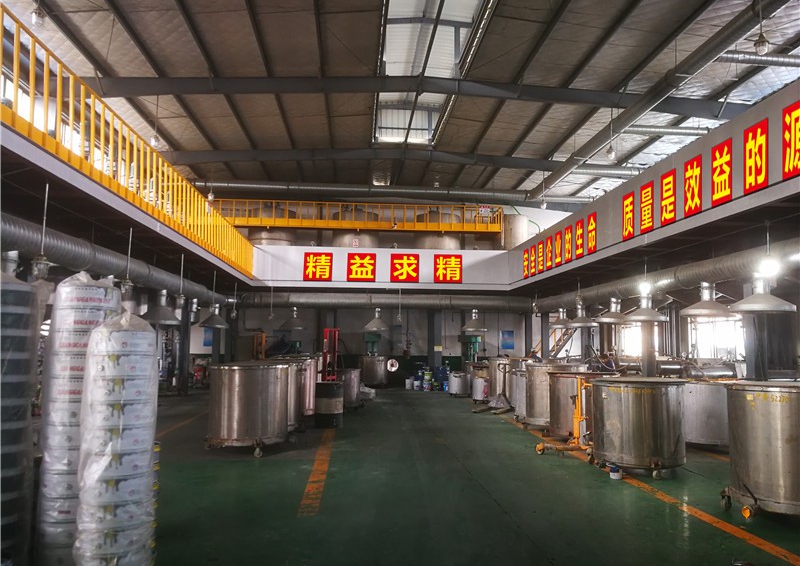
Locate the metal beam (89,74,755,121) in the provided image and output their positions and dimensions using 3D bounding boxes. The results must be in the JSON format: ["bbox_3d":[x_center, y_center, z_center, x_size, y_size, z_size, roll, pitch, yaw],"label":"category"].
[{"bbox_3d":[0.749,-5.318,17.486,19.000,0.980,0.300,1,-6,-4],"label":"metal beam"}]

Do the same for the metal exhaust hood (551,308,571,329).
[{"bbox_3d":[5.162,1.119,19.700,0.900,0.670,0.900,1,-6,-4],"label":"metal exhaust hood"}]

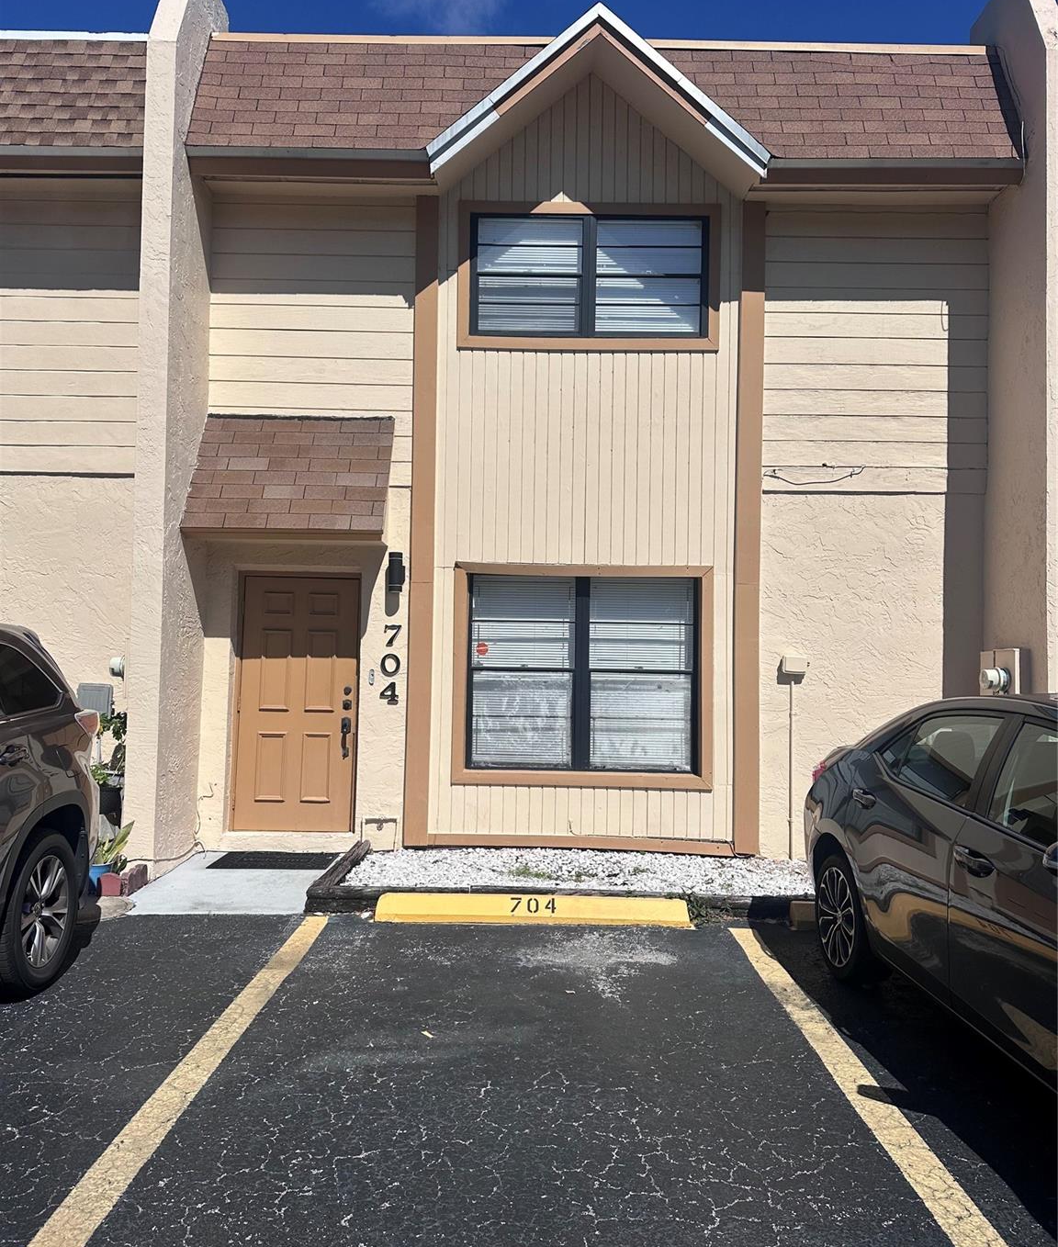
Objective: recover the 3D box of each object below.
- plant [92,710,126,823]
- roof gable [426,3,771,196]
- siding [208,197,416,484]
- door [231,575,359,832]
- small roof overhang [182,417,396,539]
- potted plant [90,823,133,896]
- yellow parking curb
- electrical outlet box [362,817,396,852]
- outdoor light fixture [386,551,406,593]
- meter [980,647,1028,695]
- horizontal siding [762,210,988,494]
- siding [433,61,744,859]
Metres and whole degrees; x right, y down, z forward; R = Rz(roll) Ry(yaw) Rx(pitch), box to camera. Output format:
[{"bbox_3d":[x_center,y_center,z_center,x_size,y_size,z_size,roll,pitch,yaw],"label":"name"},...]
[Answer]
[{"bbox_3d":[-3.077,1.046,7.145,0.400,0.820,0.380,1,-2,0],"label":"plant"},{"bbox_3d":[0.516,-3.879,7.413,2.500,1.290,0.640,1,-2,0],"label":"roof gable"},{"bbox_3d":[-1.716,-2.220,7.689,1.630,2.270,0.070,1,-2,0],"label":"siding"},{"bbox_3d":[-1.836,0.643,7.768,0.930,2.020,0.060,1,-2,0],"label":"door"},{"bbox_3d":[-1.780,-1.120,7.349,1.460,1.030,0.650,1,-2,0],"label":"small roof overhang"},{"bbox_3d":[-2.701,1.486,6.278,0.300,0.460,0.280,1,-2,0],"label":"potted plant"},{"bbox_3d":[0.026,1.684,5.739,1.830,0.135,0.160,1,-2,0],"label":"yellow parking curb"},{"bbox_3d":[-1.152,1.628,7.551,0.270,0.270,0.070,1,-2,0],"label":"electrical outlet box"},{"bbox_3d":[-1.026,-0.395,7.575,0.130,0.320,0.160,1,-2,0],"label":"outdoor light fixture"},{"bbox_3d":[3.404,0.381,7.055,0.260,0.390,0.310,1,-2,0],"label":"meter"},{"bbox_3d":[2.706,-2.122,7.650,1.735,2.230,0.070,1,-2,0],"label":"horizontal siding"},{"bbox_3d":[0.447,-1.339,7.643,2.370,6.020,0.090,1,-2,0],"label":"siding"}]

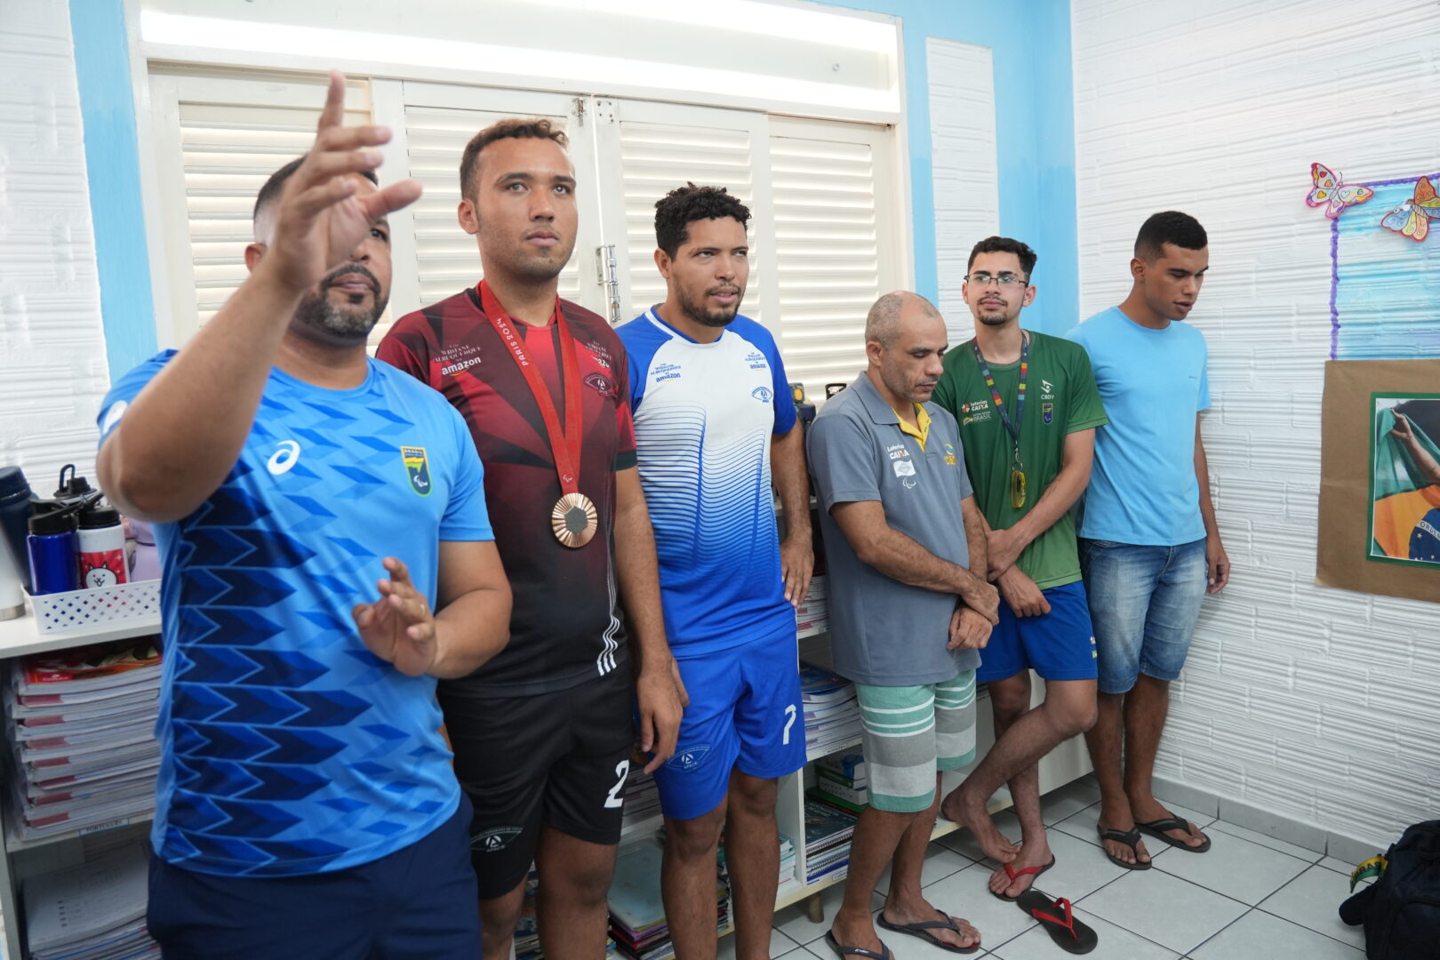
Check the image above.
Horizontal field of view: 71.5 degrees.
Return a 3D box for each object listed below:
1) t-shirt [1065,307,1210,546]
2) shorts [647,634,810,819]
[{"bbox_3d":[1.144,-0.152,2.760,0.440,0.660,0.250,-5,5,-17],"label":"t-shirt"},{"bbox_3d":[0.022,0.428,1.945,0.365,0.400,0.260,-8,7,-40],"label":"shorts"}]

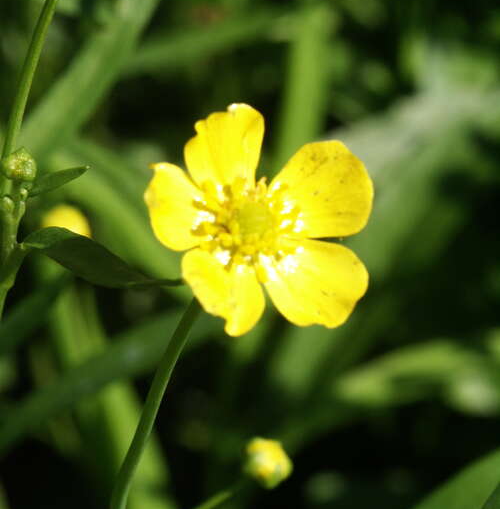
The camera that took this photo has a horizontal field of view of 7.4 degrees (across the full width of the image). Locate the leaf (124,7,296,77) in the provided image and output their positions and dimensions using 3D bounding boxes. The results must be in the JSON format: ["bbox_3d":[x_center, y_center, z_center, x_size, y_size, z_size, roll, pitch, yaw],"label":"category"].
[{"bbox_3d":[-0.004,-0.023,0.420,0.022,0.002,0.004,-16,43,0],"label":"leaf"}]

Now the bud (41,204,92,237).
[{"bbox_3d":[-0.018,-0.003,0.370,0.005,0.005,0.005,0,24,0],"label":"bud"}]

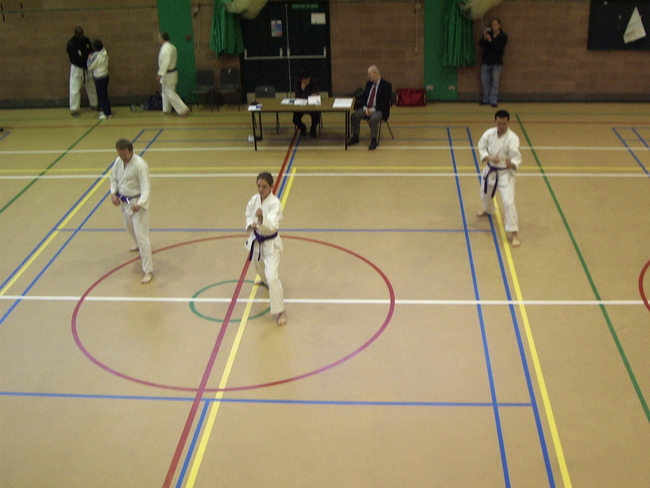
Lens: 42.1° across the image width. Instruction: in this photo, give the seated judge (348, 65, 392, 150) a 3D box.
[{"bbox_3d":[0.833,-2.396,14.688,0.574,1.317,0.792,18,32,36],"label":"seated judge"}]

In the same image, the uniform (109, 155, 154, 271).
[{"bbox_3d":[-2.351,-0.462,10.544,0.628,1.435,0.811,5,26,16],"label":"uniform"}]

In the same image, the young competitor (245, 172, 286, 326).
[{"bbox_3d":[-0.649,-0.018,9.233,0.580,1.520,0.980,4,25,12],"label":"young competitor"}]

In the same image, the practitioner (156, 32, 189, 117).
[{"bbox_3d":[-3.037,-3.329,16.613,0.653,1.643,0.495,6,26,18],"label":"practitioner"}]

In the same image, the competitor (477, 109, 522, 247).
[{"bbox_3d":[2.306,-0.964,11.085,0.693,1.673,1.052,7,26,19],"label":"competitor"}]

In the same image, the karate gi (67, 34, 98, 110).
[{"bbox_3d":[-4.865,-3.416,16.945,0.640,1.500,0.420,-17,29,-29],"label":"karate gi"}]

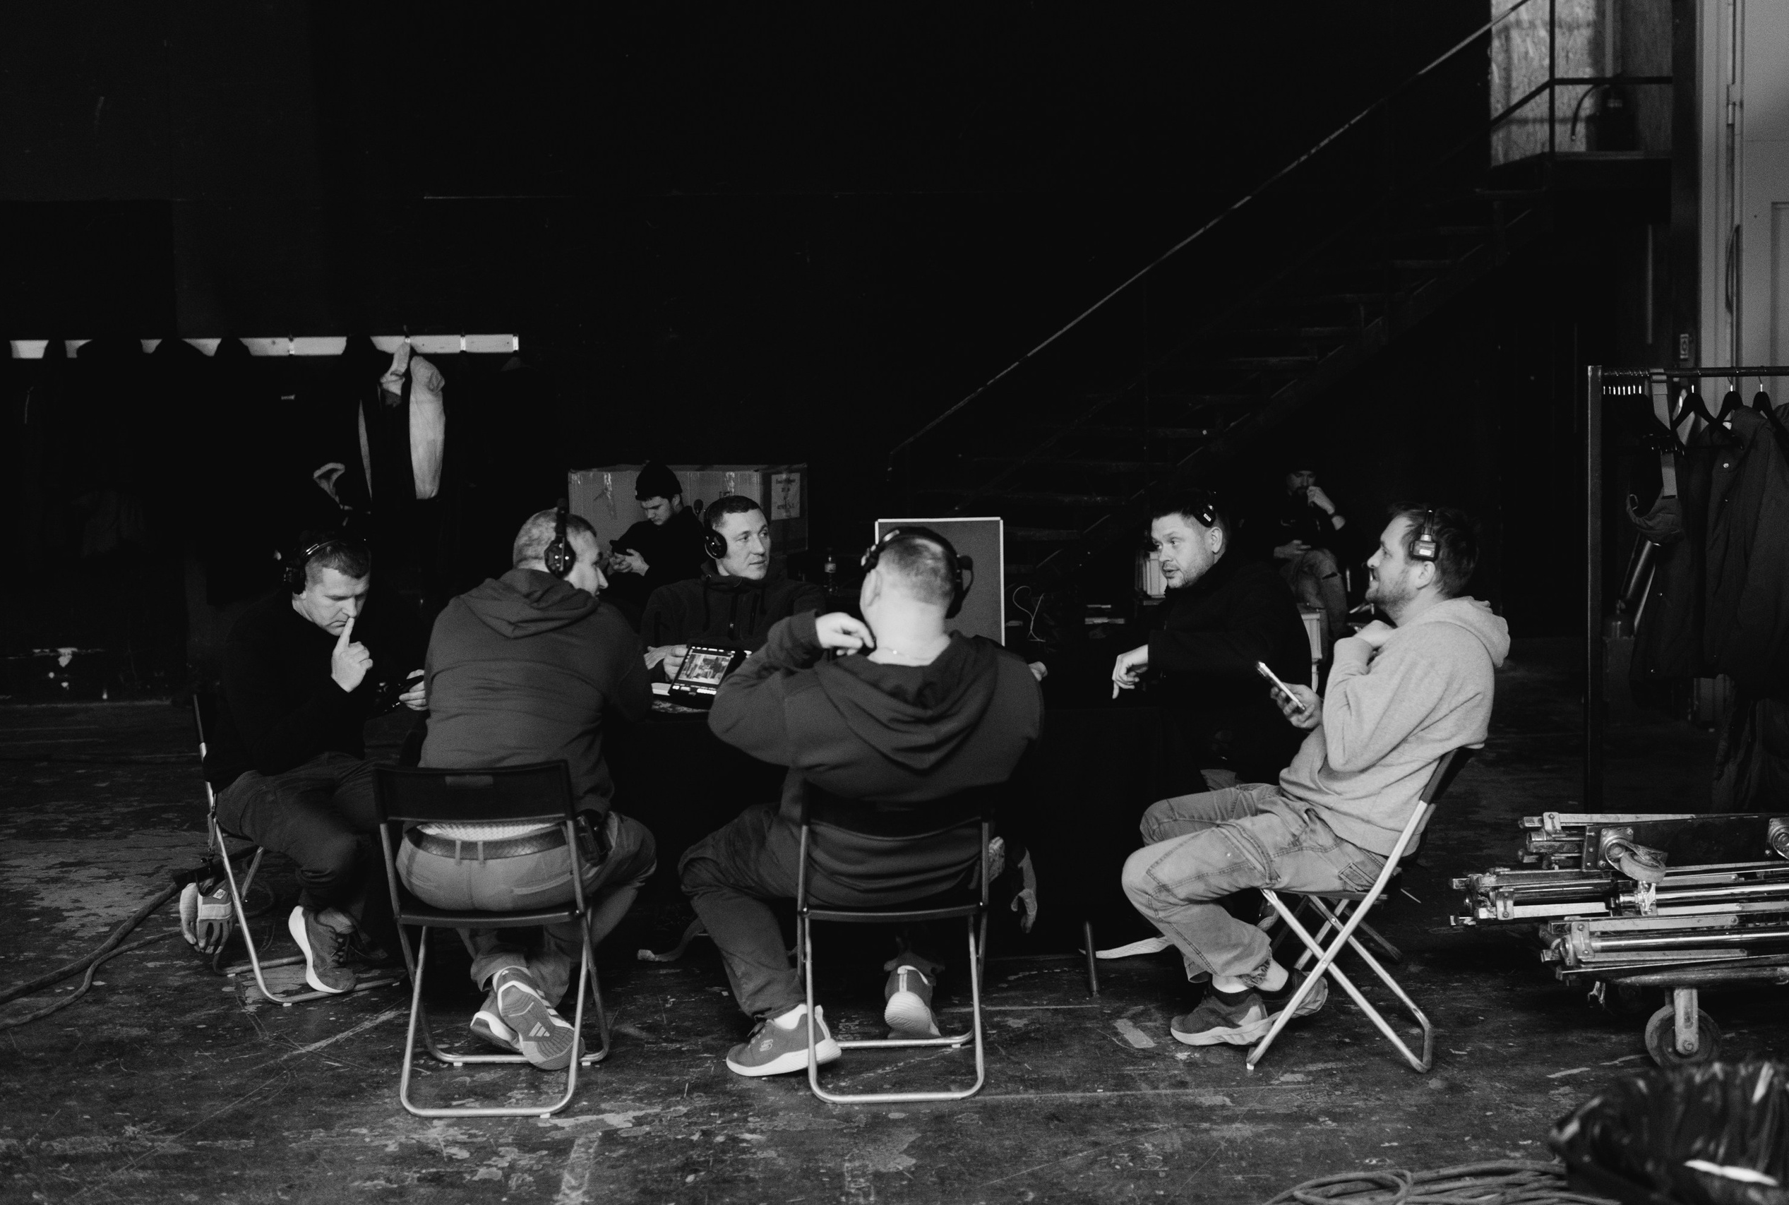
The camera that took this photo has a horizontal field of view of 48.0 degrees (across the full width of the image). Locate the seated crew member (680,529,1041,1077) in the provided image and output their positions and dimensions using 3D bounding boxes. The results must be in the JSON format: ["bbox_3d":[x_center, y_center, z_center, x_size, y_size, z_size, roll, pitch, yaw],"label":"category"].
[{"bbox_3d":[-0.094,0.447,4.694,0.800,1.250,0.880,-1,5,-2],"label":"seated crew member"}]

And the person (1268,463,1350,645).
[{"bbox_3d":[2.495,-0.220,12.044,0.630,1.270,0.850,-2,5,-11],"label":"person"}]

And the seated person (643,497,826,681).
[{"bbox_3d":[-0.473,0.344,6.011,0.580,1.310,0.750,-1,3,-6],"label":"seated person"}]

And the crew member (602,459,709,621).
[{"bbox_3d":[-1.045,0.090,8.509,0.850,1.330,0.600,-5,7,-44],"label":"crew member"}]

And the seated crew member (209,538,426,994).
[{"bbox_3d":[-1.503,0.434,5.394,0.820,1.180,0.640,4,7,44],"label":"seated crew member"}]

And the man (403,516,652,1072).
[{"bbox_3d":[-0.843,0.431,4.732,0.580,1.280,0.860,0,5,5],"label":"man"}]

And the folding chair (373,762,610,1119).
[{"bbox_3d":[-0.884,0.714,4.471,0.420,0.775,0.460,-1,3,-1],"label":"folding chair"}]

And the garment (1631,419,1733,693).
[{"bbox_3d":[2.146,-0.124,5.454,0.170,0.750,0.420,-1,3,-12],"label":"garment"}]

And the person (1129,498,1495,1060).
[{"bbox_3d":[0.979,0.410,4.760,0.860,1.290,0.560,0,4,12],"label":"person"}]

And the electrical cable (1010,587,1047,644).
[{"bbox_3d":[0.452,0.042,6.825,0.125,0.200,0.100,-1,5,0],"label":"electrical cable"}]

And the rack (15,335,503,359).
[{"bbox_3d":[-3.847,-1.555,12.226,3.130,0.120,0.080,-1,3,0],"label":"rack"}]

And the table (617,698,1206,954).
[{"bbox_3d":[-0.157,0.646,5.746,1.760,0.745,0.800,-1,3,-4],"label":"table"}]

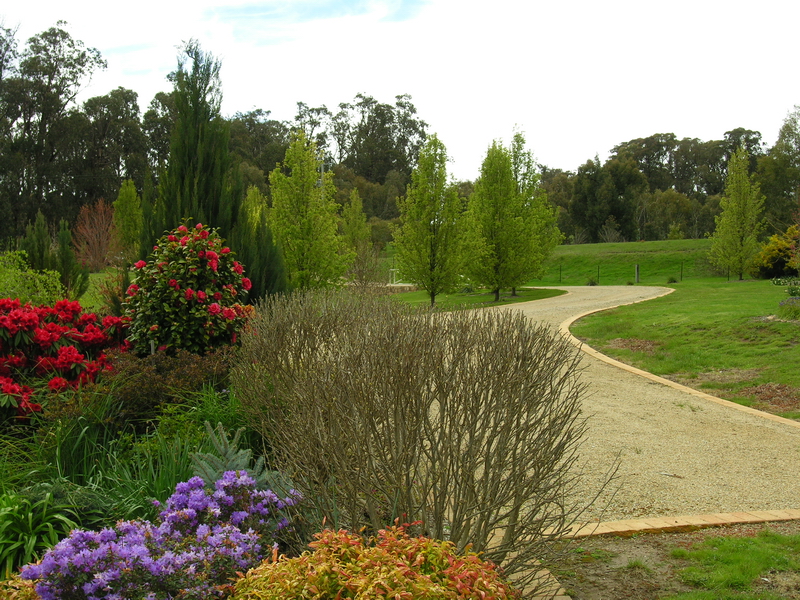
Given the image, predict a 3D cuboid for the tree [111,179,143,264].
[{"bbox_3d":[-17.357,-4.855,66.000,2.030,5.710,2.030,0,2,0],"label":"tree"}]

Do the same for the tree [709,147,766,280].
[{"bbox_3d":[19.796,-5.044,61.000,3.400,7.920,3.400,0,2,0],"label":"tree"}]

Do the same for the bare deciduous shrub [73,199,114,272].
[{"bbox_3d":[-13.262,-2.769,45.000,1.820,3.250,1.820,0,2,0],"label":"bare deciduous shrub"}]

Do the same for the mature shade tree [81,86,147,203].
[{"bbox_3d":[-26.997,-11.543,98.000,6.220,17.150,6.220,0,2,0],"label":"mature shade tree"}]

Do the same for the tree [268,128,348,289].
[{"bbox_3d":[-3.568,-3.351,41.000,3.230,6.500,3.230,0,2,0],"label":"tree"}]

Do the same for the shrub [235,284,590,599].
[{"bbox_3d":[0.094,0.769,5.900,2.000,1.450,1.600,0,2,0],"label":"shrub"}]

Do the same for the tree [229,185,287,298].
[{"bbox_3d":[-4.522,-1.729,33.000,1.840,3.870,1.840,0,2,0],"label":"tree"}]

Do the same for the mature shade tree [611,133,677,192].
[{"bbox_3d":[28.096,-11.481,120.000,8.080,15.690,8.080,0,2,0],"label":"mature shade tree"}]

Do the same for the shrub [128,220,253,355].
[{"bbox_3d":[-1.880,0.075,9.200,1.110,1.520,1.110,0,2,0],"label":"shrub"}]

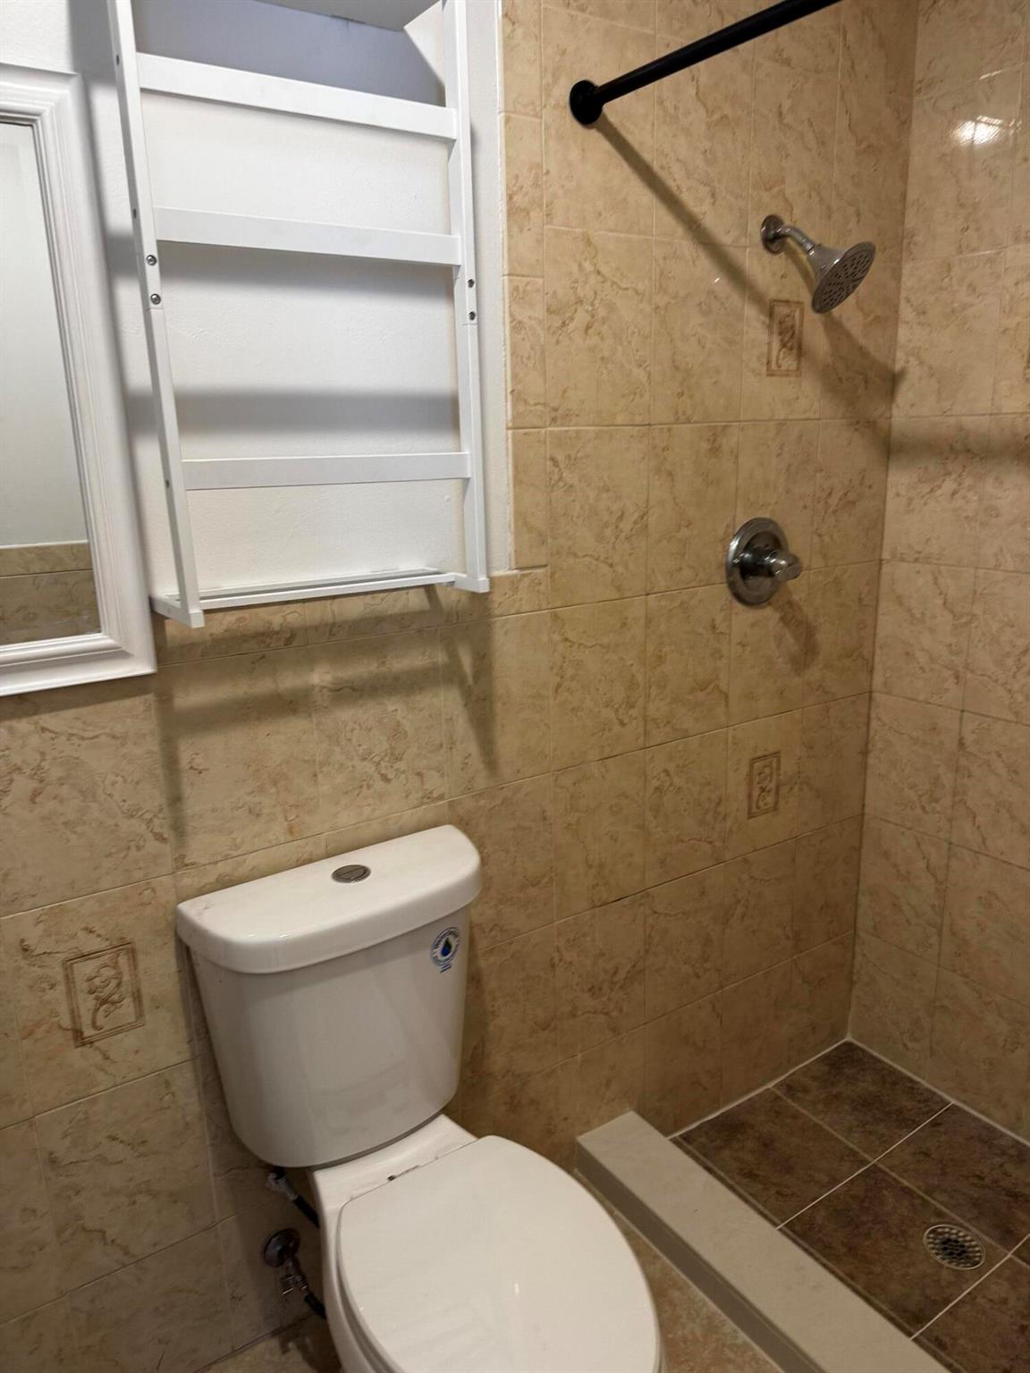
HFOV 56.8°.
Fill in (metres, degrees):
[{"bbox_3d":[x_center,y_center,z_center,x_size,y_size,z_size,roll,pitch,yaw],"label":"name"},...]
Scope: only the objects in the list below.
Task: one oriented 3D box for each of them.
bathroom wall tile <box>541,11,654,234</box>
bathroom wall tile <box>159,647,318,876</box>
[{"bbox_3d":[0.136,-0.888,1.520,0.226,0.303,0.010,-11,17,-32],"label":"bathroom wall tile"},{"bbox_3d":[-0.411,0.105,1.411,0.224,0.304,0.010,-11,18,-32],"label":"bathroom wall tile"}]

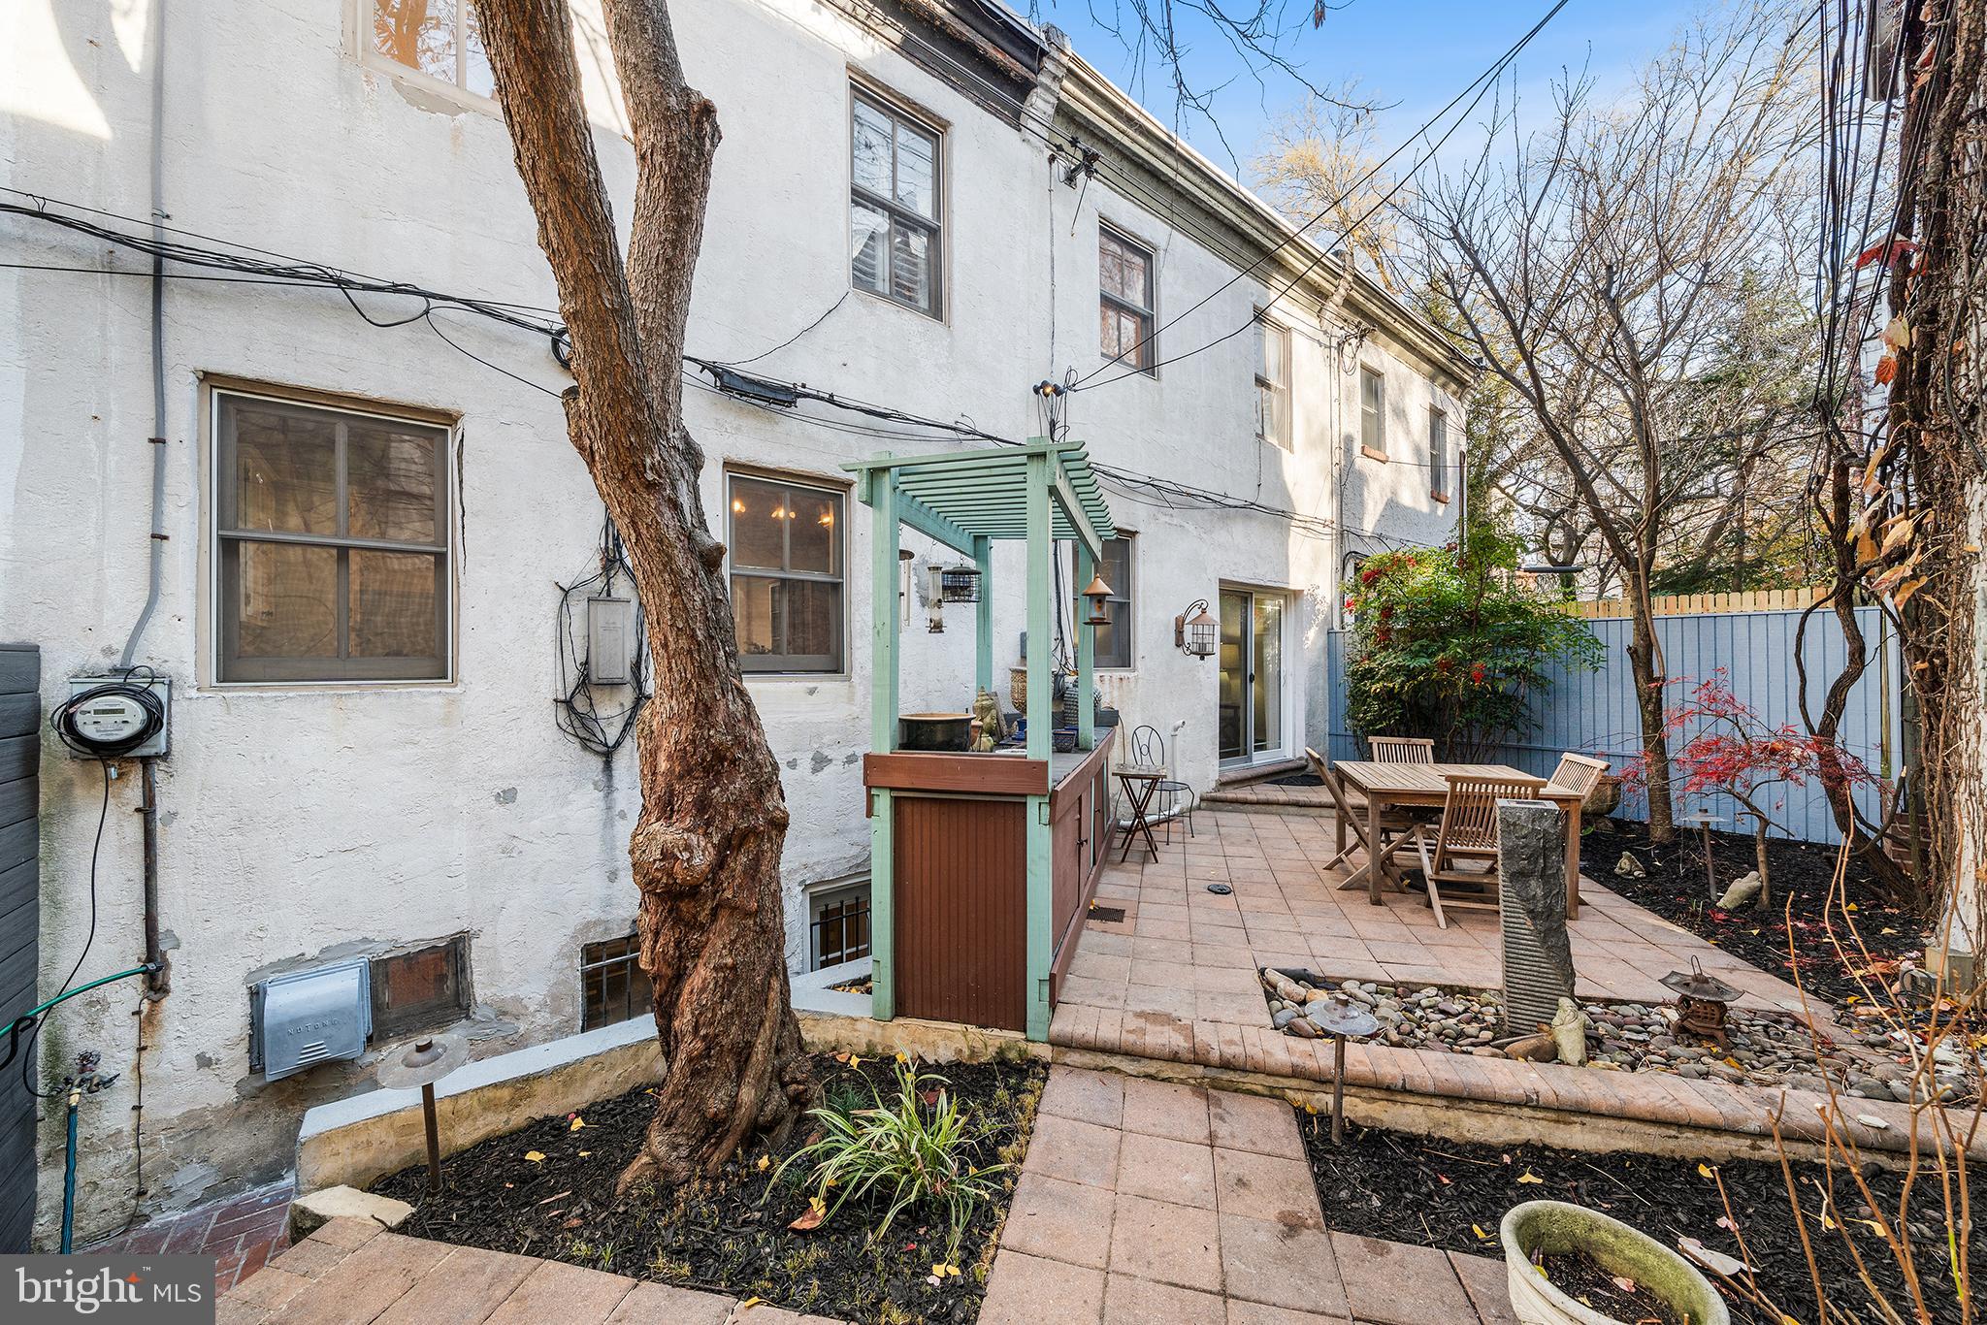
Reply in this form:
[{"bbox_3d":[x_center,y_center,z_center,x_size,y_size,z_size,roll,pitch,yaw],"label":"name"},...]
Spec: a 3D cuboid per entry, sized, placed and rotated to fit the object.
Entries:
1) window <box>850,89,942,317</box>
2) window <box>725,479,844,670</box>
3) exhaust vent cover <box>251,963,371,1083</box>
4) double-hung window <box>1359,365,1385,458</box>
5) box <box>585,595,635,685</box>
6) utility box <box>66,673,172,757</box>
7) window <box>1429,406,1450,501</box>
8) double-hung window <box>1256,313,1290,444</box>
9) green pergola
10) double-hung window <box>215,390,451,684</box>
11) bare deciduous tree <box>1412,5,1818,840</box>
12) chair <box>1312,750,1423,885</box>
[{"bbox_3d":[-0.751,-3.440,5.063,0.785,1.487,0.120,0,0,-37],"label":"window"},{"bbox_3d":[-1.399,-0.557,4.501,0.810,1.300,0.100,0,0,-38],"label":"window"},{"bbox_3d":[-3.113,1.647,3.042,0.350,0.410,0.130,0,0,-38],"label":"exhaust vent cover"},{"bbox_3d":[5.550,-3.665,9.775,0.739,1.201,0.120,0,0,-37],"label":"double-hung window"},{"bbox_3d":[-2.208,-0.113,3.804,0.210,0.485,0.100,0,0,-37],"label":"box"},{"bbox_3d":[-3.596,0.230,2.740,0.250,0.325,0.150,0,0,-37],"label":"utility box"},{"bbox_3d":[7.496,-3.547,11.223,0.733,1.426,0.120,0,0,-37],"label":"window"},{"bbox_3d":[3.469,-3.468,8.307,0.860,1.470,0.120,0,0,-38],"label":"double-hung window"},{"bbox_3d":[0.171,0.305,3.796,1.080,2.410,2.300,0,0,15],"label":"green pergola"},{"bbox_3d":[-3.188,-0.558,3.250,0.822,1.323,0.120,0,0,-37],"label":"double-hung window"},{"bbox_3d":[5.300,-1.900,5.700,3.100,6.800,2.900,0,0,-37],"label":"bare deciduous tree"},{"bbox_3d":[2.654,1.125,4.783,0.630,0.910,0.480,0,0,14],"label":"chair"}]

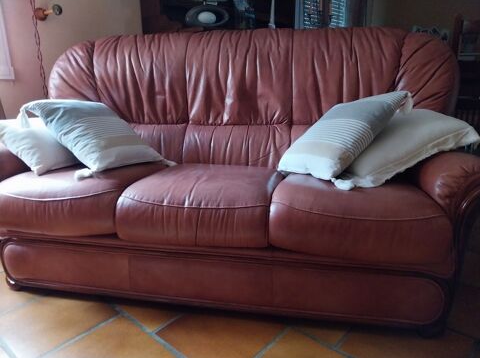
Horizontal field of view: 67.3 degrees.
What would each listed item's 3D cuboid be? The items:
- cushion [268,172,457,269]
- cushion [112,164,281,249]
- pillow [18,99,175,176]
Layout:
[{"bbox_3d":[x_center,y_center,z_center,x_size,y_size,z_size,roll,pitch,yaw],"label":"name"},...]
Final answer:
[{"bbox_3d":[0.412,0.090,1.361,0.545,0.198,0.545,2,15,12],"label":"cushion"},{"bbox_3d":[-0.119,0.072,1.471,0.545,0.198,0.545,2,15,12],"label":"cushion"},{"bbox_3d":[-0.651,-0.214,1.681,0.430,0.130,0.410,41,29,8],"label":"pillow"}]

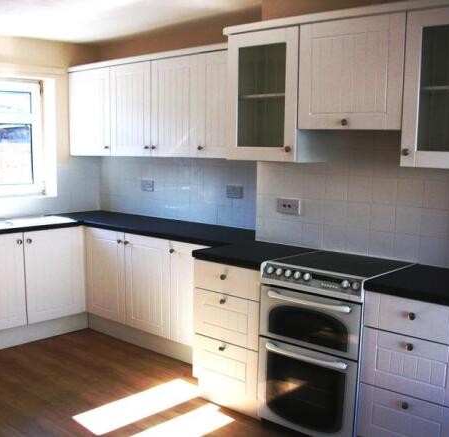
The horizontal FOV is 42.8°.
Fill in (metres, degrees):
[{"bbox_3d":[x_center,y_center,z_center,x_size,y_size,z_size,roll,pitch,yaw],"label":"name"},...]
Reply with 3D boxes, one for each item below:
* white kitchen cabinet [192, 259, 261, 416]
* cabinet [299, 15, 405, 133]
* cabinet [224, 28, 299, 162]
[{"bbox_3d":[0.202,0.631,3.423,0.477,0.800,0.596,7,9,41],"label":"white kitchen cabinet"},{"bbox_3d":[0.728,-0.738,3.008,0.595,0.556,0.318,7,9,41],"label":"cabinet"},{"bbox_3d":[0.312,-0.700,3.379,0.508,0.733,0.318,7,9,41],"label":"cabinet"}]

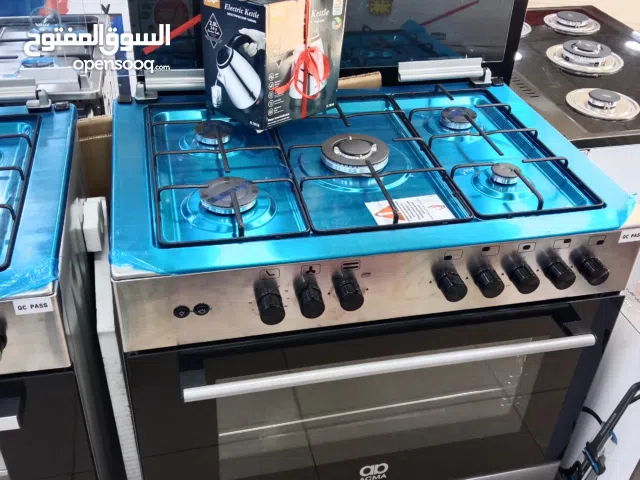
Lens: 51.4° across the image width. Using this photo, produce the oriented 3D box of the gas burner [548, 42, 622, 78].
[{"bbox_3d":[0.712,-0.496,1.781,0.205,0.034,0.205,-5,37,-13],"label":"gas burner"}]

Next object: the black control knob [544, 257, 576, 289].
[{"bbox_3d":[0.406,0.059,1.117,0.037,0.037,0.031,-5,37,-13],"label":"black control knob"}]

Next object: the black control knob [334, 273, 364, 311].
[{"bbox_3d":[0.046,0.087,1.028,0.037,0.037,0.031,-5,37,-13],"label":"black control knob"}]

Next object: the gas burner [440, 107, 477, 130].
[{"bbox_3d":[0.295,-0.258,1.414,0.077,0.022,0.077,-5,37,-13],"label":"gas burner"}]

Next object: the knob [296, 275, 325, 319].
[{"bbox_3d":[-0.013,0.097,1.018,0.037,0.037,0.031,-5,37,-13],"label":"knob"}]

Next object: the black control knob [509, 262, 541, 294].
[{"bbox_3d":[0.337,0.064,1.093,0.037,0.037,0.030,-5,37,-13],"label":"black control knob"}]

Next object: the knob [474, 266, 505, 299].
[{"bbox_3d":[0.277,0.071,1.086,0.037,0.037,0.031,-5,37,-13],"label":"knob"}]

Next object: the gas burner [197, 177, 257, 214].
[{"bbox_3d":[-0.148,-0.069,1.097,0.096,0.021,0.096,-5,37,-13],"label":"gas burner"}]

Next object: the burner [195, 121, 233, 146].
[{"bbox_3d":[-0.203,-0.203,1.276,0.075,0.020,0.075,-5,37,-13],"label":"burner"}]

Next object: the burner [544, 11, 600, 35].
[{"bbox_3d":[0.768,-0.664,2.024,0.169,0.029,0.169,-5,37,-13],"label":"burner"}]

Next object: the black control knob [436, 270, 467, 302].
[{"bbox_3d":[0.212,0.075,1.063,0.037,0.037,0.030,-5,37,-13],"label":"black control knob"}]

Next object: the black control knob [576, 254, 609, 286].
[{"bbox_3d":[0.463,0.055,1.123,0.037,0.037,0.030,-5,37,-13],"label":"black control knob"}]

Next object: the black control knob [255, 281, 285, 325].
[{"bbox_3d":[-0.073,0.104,0.999,0.037,0.037,0.030,-5,37,-13],"label":"black control knob"}]

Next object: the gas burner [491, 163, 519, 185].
[{"bbox_3d":[0.338,-0.117,1.213,0.058,0.019,0.058,-5,37,-13],"label":"gas burner"}]

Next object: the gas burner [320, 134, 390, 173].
[{"bbox_3d":[0.066,-0.163,1.256,0.128,0.023,0.128,3,36,-2],"label":"gas burner"}]

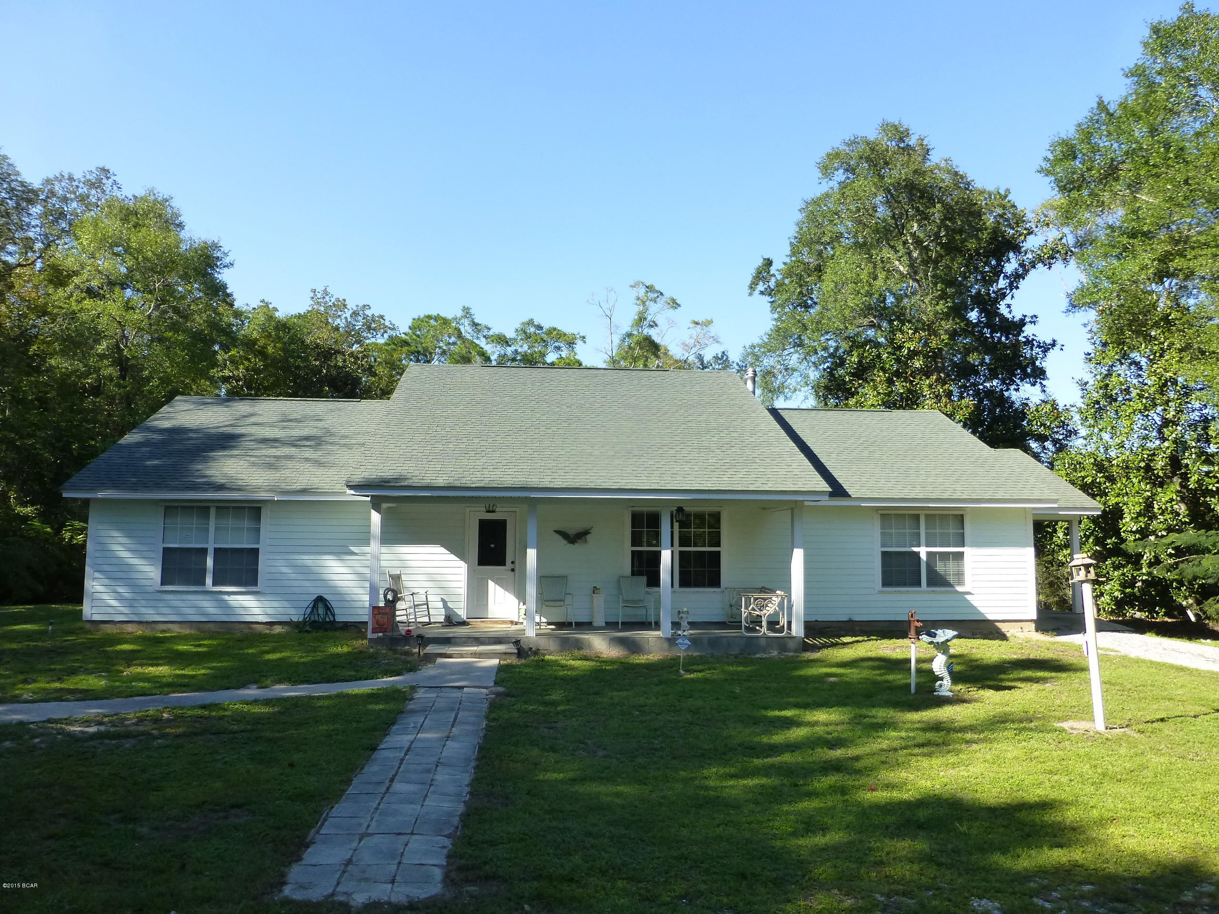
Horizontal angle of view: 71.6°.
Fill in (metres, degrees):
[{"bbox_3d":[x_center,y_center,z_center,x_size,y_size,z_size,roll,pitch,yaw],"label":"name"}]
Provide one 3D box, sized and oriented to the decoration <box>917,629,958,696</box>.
[{"bbox_3d":[4.069,2.550,10.500,0.440,0.768,0.420,3,-6,-30],"label":"decoration"}]

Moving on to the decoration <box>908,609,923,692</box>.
[{"bbox_3d":[3.812,2.429,10.516,0.230,1.026,0.150,-3,-6,36],"label":"decoration"}]

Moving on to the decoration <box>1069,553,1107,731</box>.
[{"bbox_3d":[4.993,1.899,8.730,0.320,1.798,0.300,-2,-5,-5],"label":"decoration"}]

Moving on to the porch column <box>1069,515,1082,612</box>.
[{"bbox_3d":[10.456,2.410,18.861,0.150,2.116,0.150,1,-5,-5],"label":"porch column"}]

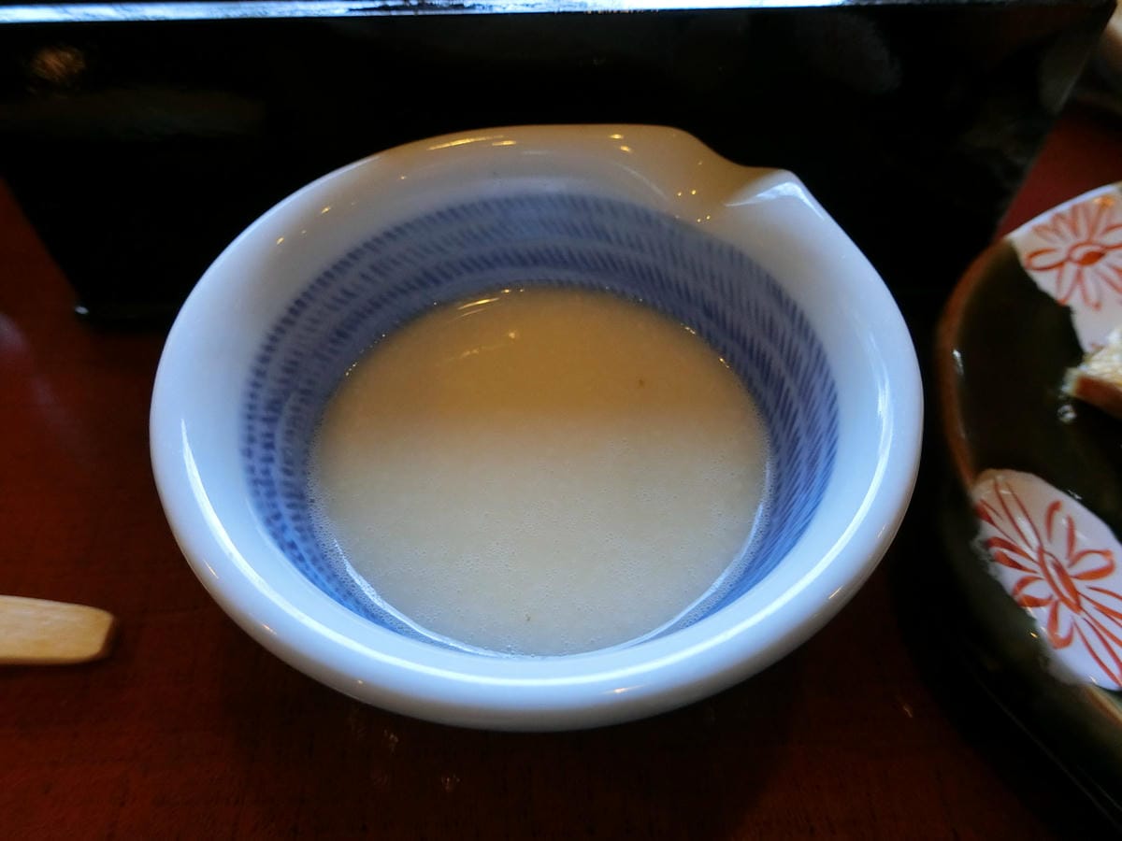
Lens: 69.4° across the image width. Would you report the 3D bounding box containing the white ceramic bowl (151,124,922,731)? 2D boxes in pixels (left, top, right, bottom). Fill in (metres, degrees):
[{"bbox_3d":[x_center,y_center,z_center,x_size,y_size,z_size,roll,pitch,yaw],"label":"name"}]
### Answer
[{"bbox_3d":[-0.002,0.002,0.163,0.128,0.061,0.134,0,52,-1],"label":"white ceramic bowl"}]

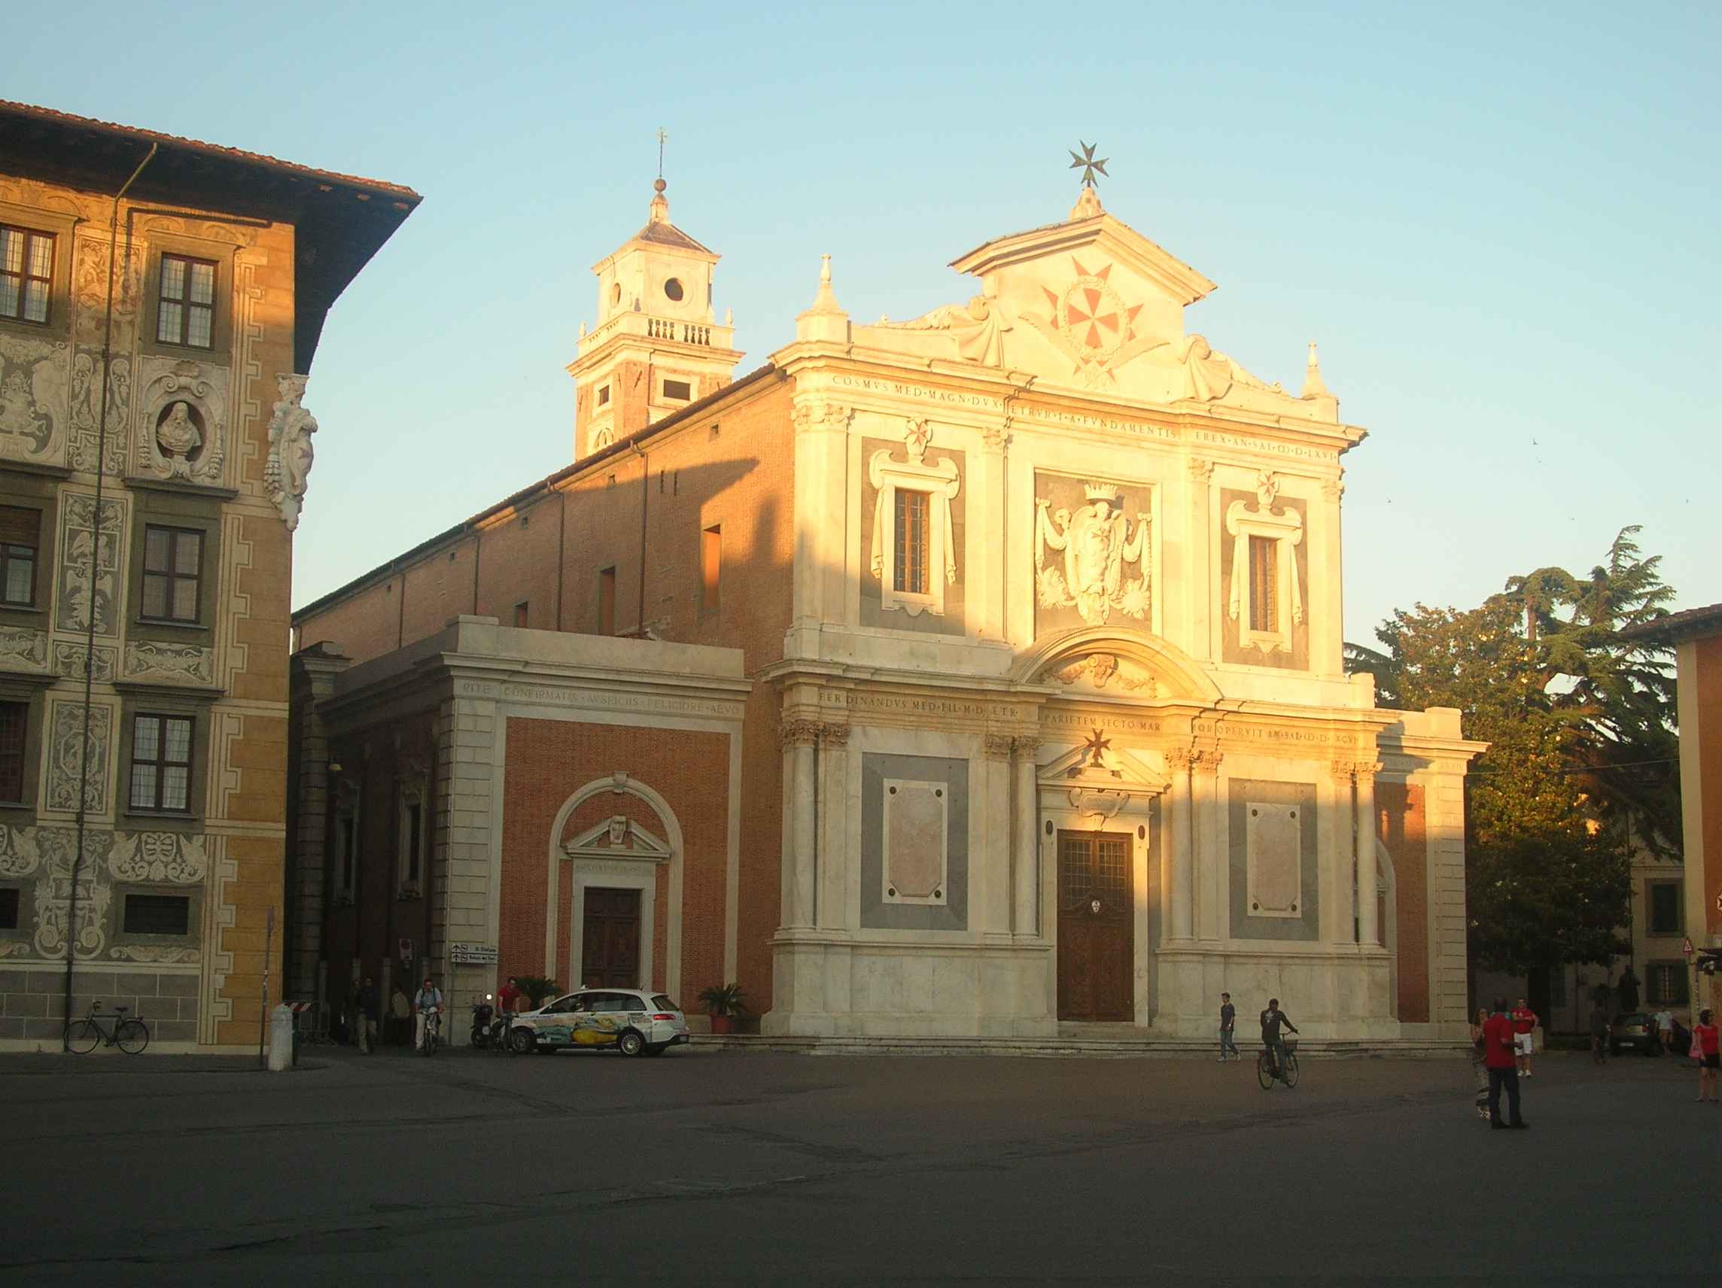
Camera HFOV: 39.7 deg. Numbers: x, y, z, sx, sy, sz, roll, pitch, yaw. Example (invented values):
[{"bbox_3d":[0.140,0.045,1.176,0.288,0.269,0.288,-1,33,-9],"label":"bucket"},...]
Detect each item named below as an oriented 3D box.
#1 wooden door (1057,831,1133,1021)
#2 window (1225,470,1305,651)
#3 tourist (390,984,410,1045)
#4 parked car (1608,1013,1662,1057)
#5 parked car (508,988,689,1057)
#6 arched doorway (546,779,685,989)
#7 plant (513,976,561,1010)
[{"bbox_3d":[6.670,8.022,67.777,2.630,5.350,0.250,5,-10,-28],"label":"wooden door"},{"bbox_3d":[12.212,-2.486,72.001,2.940,5.560,0.500,5,-10,-28],"label":"window"},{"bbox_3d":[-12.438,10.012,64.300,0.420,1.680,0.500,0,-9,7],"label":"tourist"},{"bbox_3d":[27.195,13.743,83.906,1.640,1.480,3.900,-3,-9,21],"label":"parked car"},{"bbox_3d":[-6.570,9.200,58.100,4.750,1.600,1.790,-1,-9,13],"label":"parked car"},{"bbox_3d":[-6.371,6.776,62.712,3.883,6.830,0.500,5,-10,-28],"label":"arched doorway"},{"bbox_3d":[-8.318,9.238,61.200,1.250,1.450,1.250,5,-10,-28],"label":"plant"}]

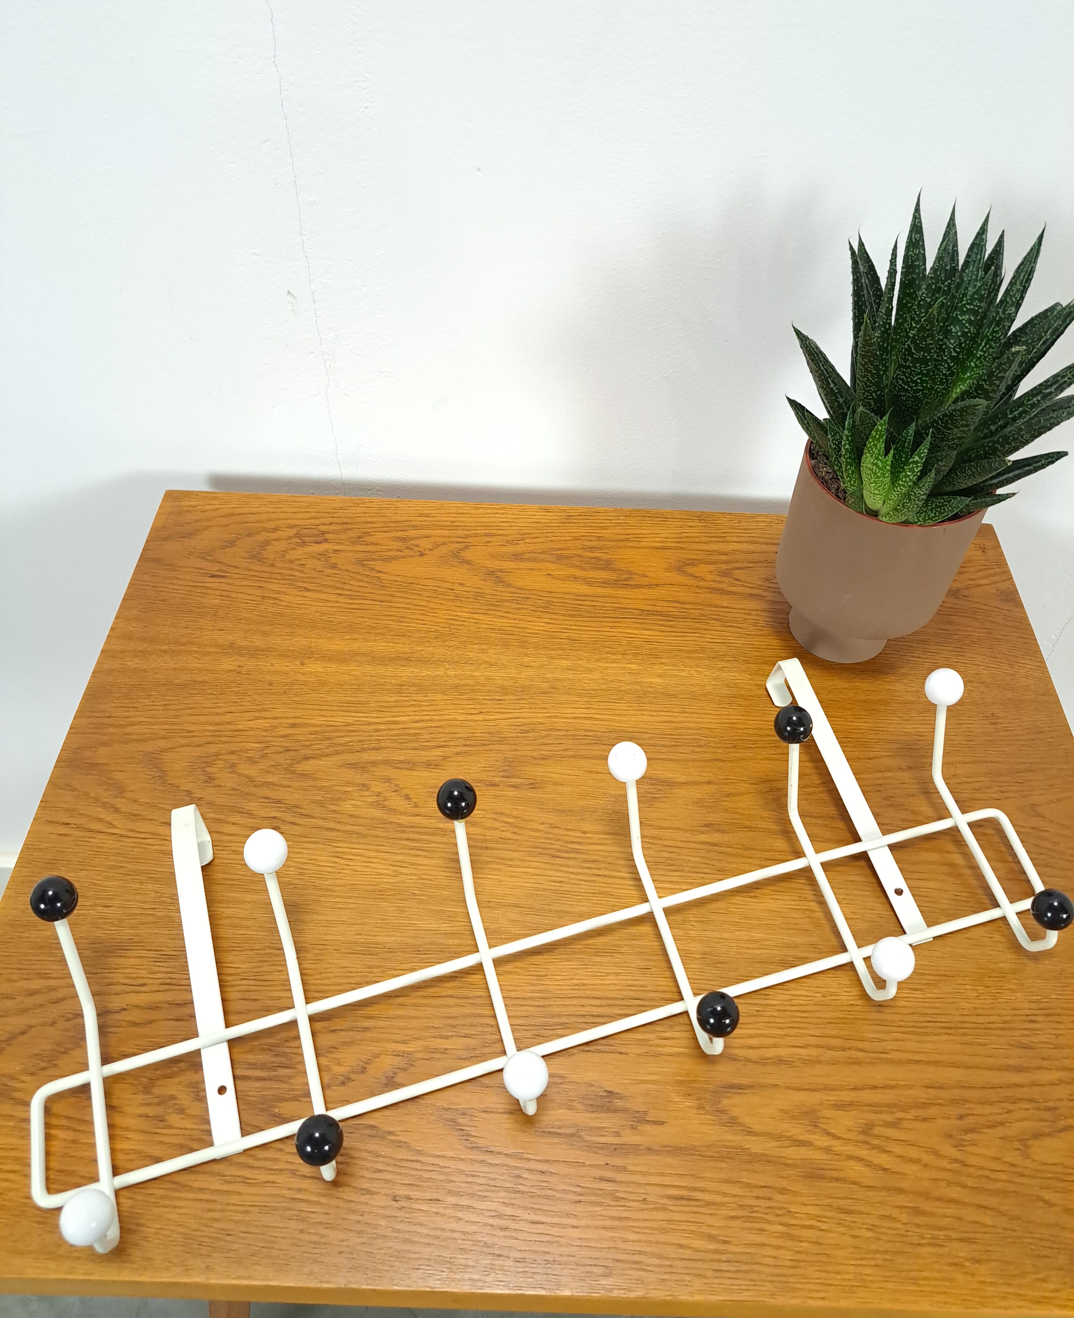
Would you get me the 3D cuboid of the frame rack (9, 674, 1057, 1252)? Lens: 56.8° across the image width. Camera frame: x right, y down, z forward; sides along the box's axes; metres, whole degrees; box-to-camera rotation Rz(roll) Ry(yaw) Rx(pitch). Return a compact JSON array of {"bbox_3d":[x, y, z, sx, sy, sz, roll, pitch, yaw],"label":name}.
[{"bbox_3d":[0.016,0.142,0.618,0.632,0.121,0.242,-12,62,-13],"label":"frame rack"}]

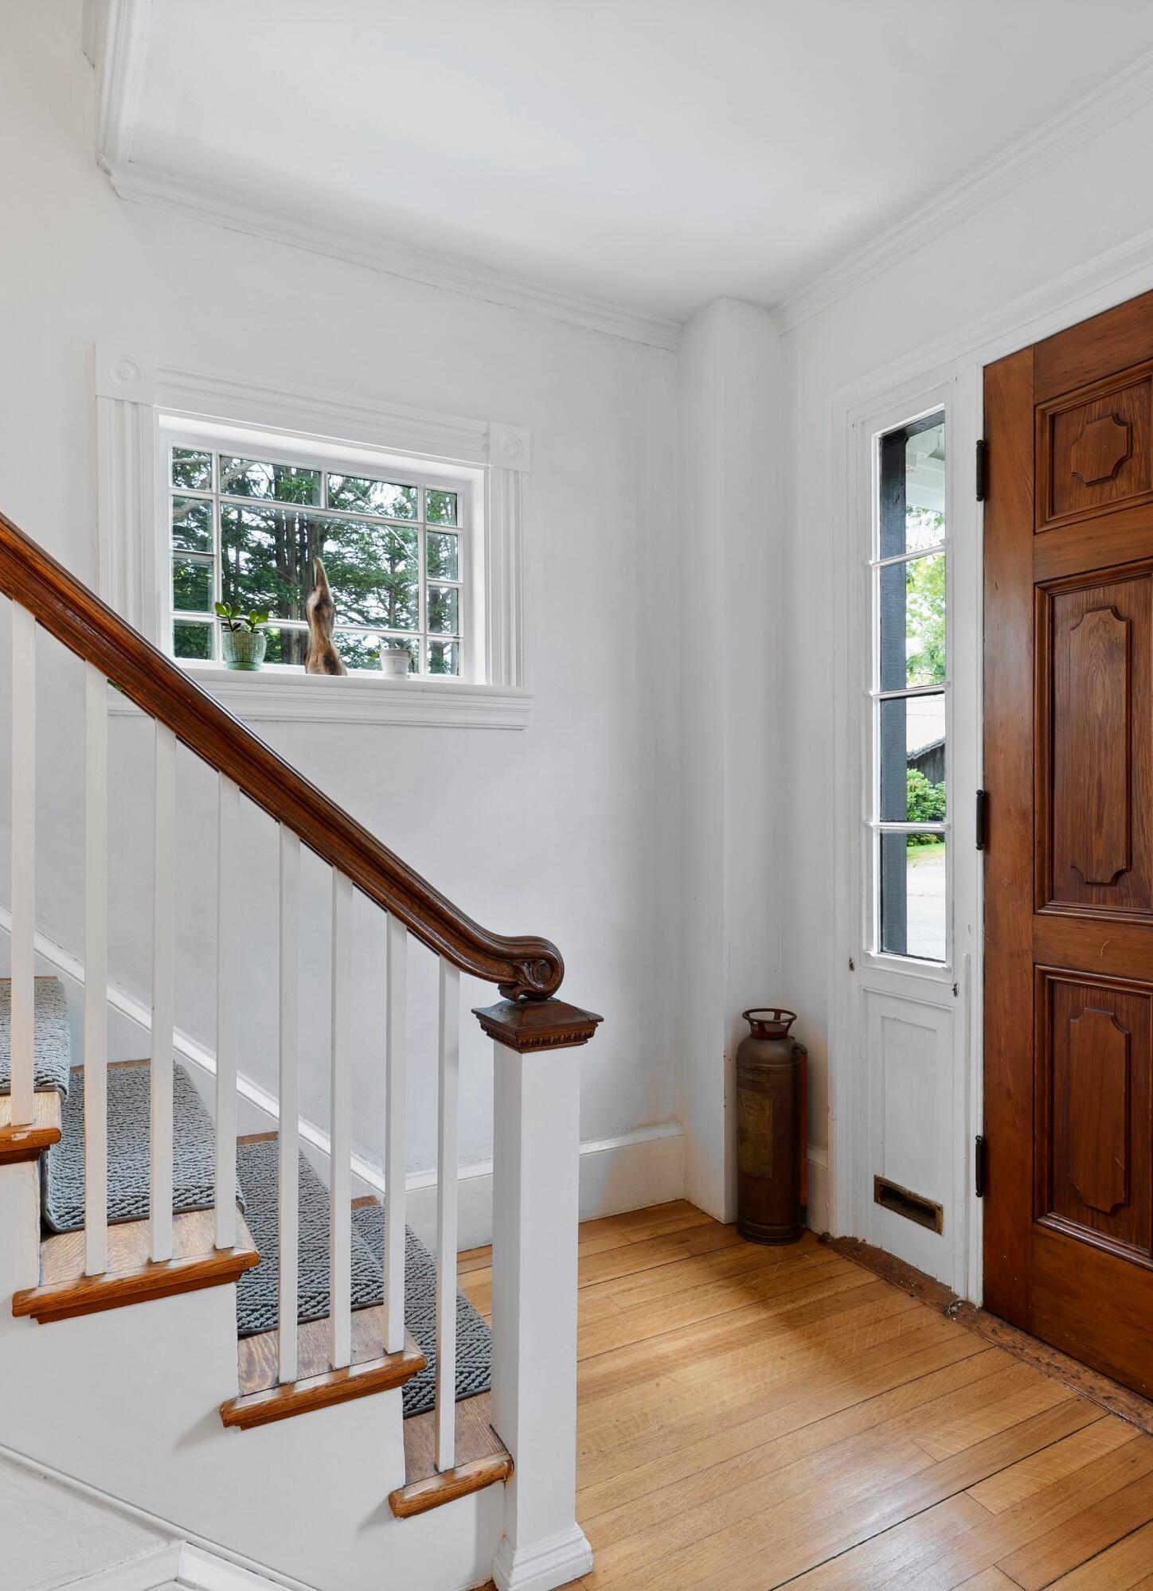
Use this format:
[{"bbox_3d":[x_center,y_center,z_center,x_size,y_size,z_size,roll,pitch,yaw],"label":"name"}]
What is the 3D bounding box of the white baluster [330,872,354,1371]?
[{"bbox_3d":[-0.325,0.444,1.287,0.023,0.687,0.023,0,0,-28],"label":"white baluster"}]

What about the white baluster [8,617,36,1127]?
[{"bbox_3d":[-0.658,0.080,1.106,0.023,0.619,0.023,0,0,-28],"label":"white baluster"}]

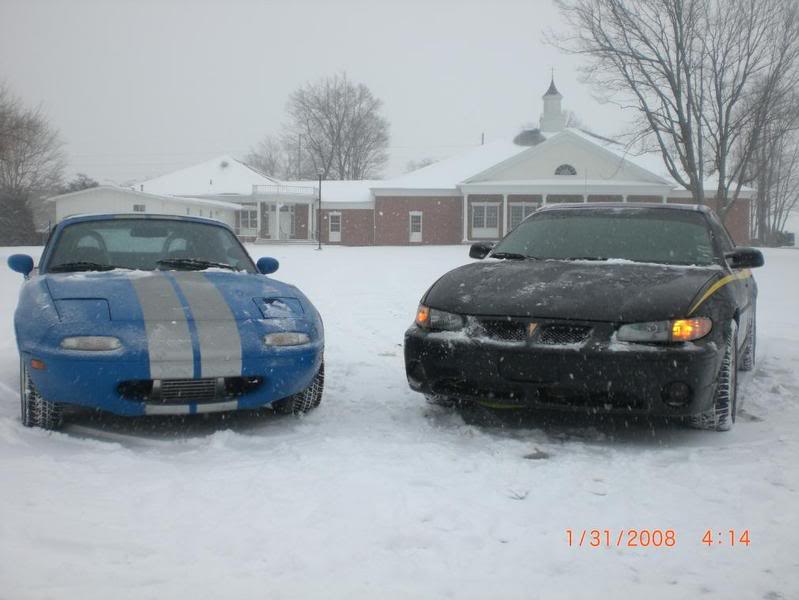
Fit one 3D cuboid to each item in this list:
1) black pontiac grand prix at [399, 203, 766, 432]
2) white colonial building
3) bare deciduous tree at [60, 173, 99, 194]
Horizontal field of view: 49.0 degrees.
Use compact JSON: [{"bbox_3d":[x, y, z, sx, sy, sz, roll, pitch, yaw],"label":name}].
[{"bbox_3d":[1.692,-0.034,6.665,1.860,1.390,4.990,2,4,24],"label":"black pontiac grand prix"},{"bbox_3d":[3.705,-11.129,71.967,44.500,13.800,26.000,1,3,2],"label":"white colonial building"},{"bbox_3d":[-29.097,-8.286,79.666,4.300,7.000,4.300,1,3,0],"label":"bare deciduous tree"}]

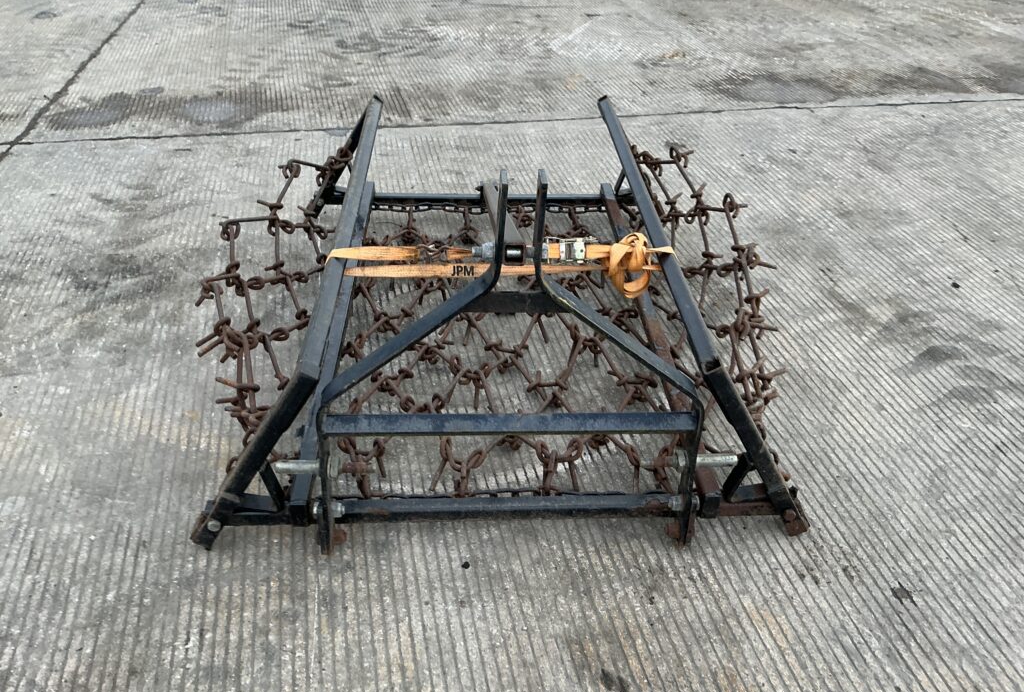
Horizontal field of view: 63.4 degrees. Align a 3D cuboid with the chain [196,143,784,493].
[{"bbox_3d":[-0.040,-0.167,2.168,1.534,0.348,1.422,0,35,-3],"label":"chain"}]

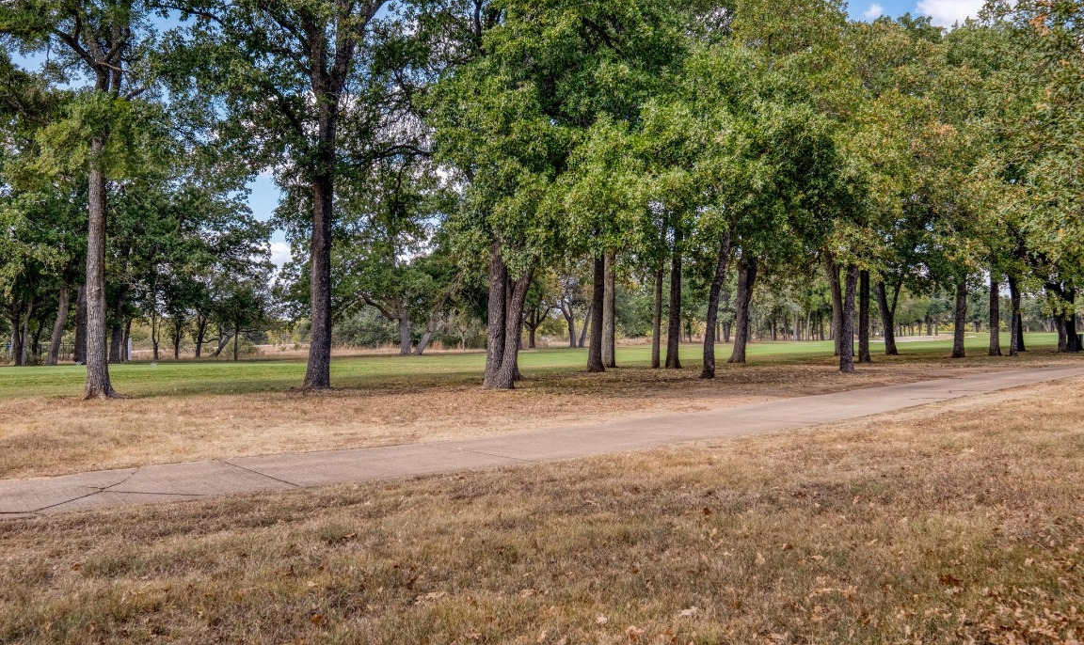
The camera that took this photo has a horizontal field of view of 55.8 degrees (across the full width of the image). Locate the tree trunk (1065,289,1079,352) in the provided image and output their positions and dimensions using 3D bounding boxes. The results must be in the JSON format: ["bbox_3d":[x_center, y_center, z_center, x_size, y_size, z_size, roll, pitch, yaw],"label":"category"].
[{"bbox_3d":[28.080,-0.075,54.211,0.698,3.389,0.550,0,0,0],"label":"tree trunk"}]

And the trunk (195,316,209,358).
[{"bbox_3d":[-15.707,0.652,47.270,0.608,1.955,0.450,0,0,0],"label":"trunk"}]

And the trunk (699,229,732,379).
[{"bbox_3d":[4.924,-0.491,28.876,0.902,4.194,0.500,0,0,0],"label":"trunk"}]

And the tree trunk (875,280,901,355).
[{"bbox_3d":[16.964,-0.249,50.217,1.200,3.702,0.600,0,0,0],"label":"tree trunk"}]

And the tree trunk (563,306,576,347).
[{"bbox_3d":[1.586,0.242,58.500,0.693,2.366,0.609,0,0,0],"label":"tree trunk"}]

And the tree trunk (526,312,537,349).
[{"bbox_3d":[-0.603,0.445,57.000,0.578,2.096,0.509,0,0,0],"label":"tree trunk"}]

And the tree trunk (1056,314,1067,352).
[{"bbox_3d":[25.901,0.492,51.000,0.518,1.875,0.455,0,0,0],"label":"tree trunk"}]

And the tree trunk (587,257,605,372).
[{"bbox_3d":[1.681,-0.278,31.800,0.484,3.625,0.426,0,0,0],"label":"tree trunk"}]

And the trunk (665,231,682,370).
[{"bbox_3d":[4.495,-0.757,35.056,0.580,4.769,0.480,0,0,0],"label":"trunk"}]

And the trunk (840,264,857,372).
[{"bbox_3d":[9.725,-0.125,32.504,0.538,3.424,0.460,0,0,0],"label":"trunk"}]

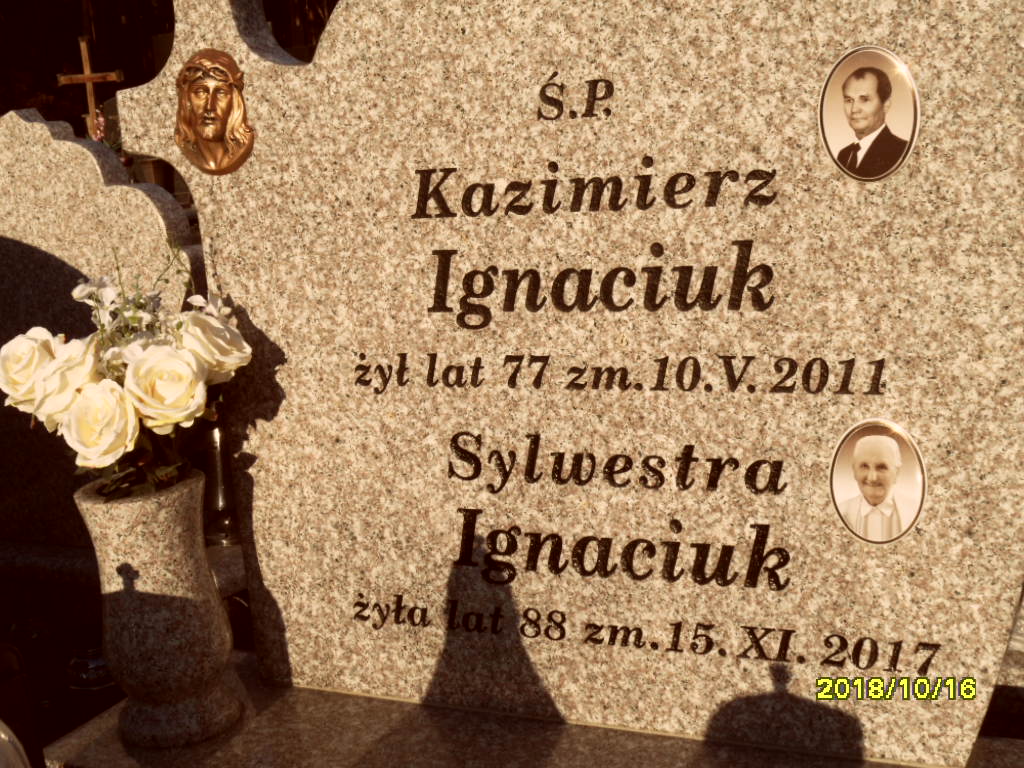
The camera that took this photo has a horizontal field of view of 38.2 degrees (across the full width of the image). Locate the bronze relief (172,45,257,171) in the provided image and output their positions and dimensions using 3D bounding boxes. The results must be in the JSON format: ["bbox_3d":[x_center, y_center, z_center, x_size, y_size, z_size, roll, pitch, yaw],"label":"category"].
[{"bbox_3d":[-0.333,-0.297,1.618,0.104,0.138,0.030,1,11,26],"label":"bronze relief"}]

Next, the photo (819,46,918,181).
[{"bbox_3d":[0.319,-0.241,1.325,0.090,0.121,0.014,1,11,26],"label":"photo"}]

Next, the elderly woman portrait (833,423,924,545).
[{"bbox_3d":[0.341,0.093,1.383,0.090,0.121,0.014,1,11,26],"label":"elderly woman portrait"}]

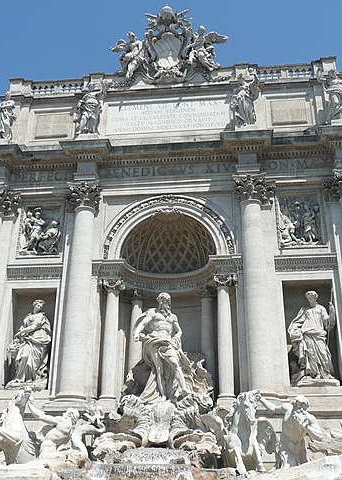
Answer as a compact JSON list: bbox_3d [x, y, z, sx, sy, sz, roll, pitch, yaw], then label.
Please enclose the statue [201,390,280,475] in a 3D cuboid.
[{"bbox_3d":[2.434,6.843,18.770,2.175,3.045,2.697,3,-22,-9],"label":"statue"}]

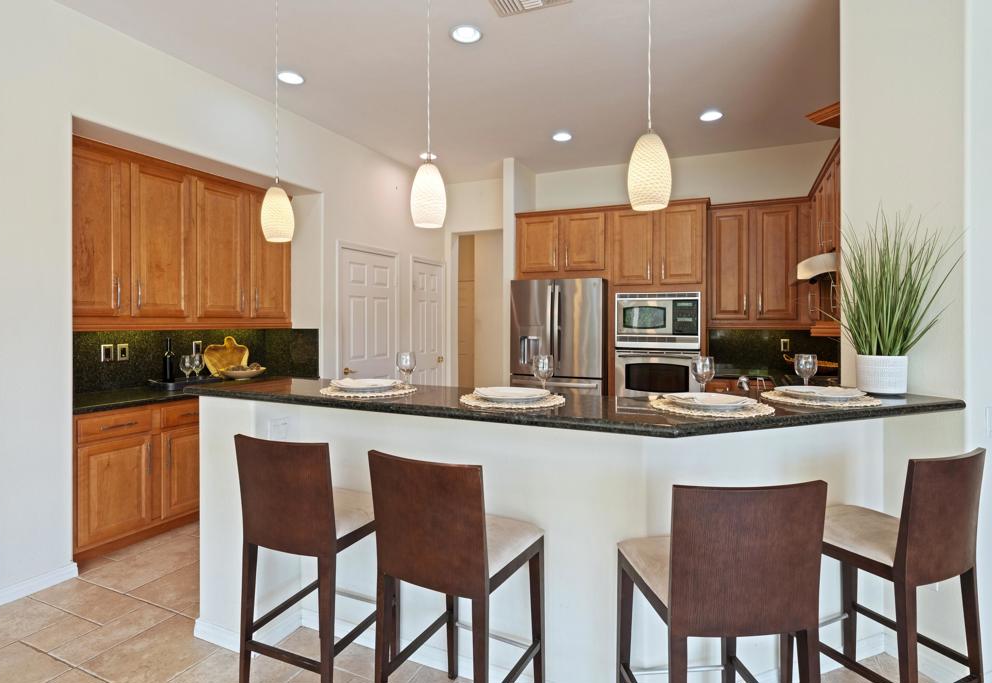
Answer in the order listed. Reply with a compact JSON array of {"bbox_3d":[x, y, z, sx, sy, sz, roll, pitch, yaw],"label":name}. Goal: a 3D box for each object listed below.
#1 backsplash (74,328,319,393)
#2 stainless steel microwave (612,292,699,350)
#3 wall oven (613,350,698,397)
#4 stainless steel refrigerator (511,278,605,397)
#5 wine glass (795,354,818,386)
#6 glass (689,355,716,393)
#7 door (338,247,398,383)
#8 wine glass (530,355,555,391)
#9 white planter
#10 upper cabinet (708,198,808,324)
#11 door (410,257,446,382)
[{"bbox_3d":[-2.183,0.134,3.700,0.630,0.430,1.810,1,1,24],"label":"backsplash"},{"bbox_3d":[1.585,-0.200,4.940,0.745,0.515,0.470,1,1,24],"label":"stainless steel microwave"},{"bbox_3d":[1.585,0.350,4.959,0.757,0.580,0.600,1,1,25],"label":"wall oven"},{"bbox_3d":[0.727,0.285,5.274,0.910,1.776,0.865,1,1,25],"label":"stainless steel refrigerator"},{"bbox_3d":[1.316,0.131,2.170,0.086,0.155,0.086,1,1,24],"label":"wine glass"},{"bbox_3d":[0.809,0.137,2.000,0.086,0.155,0.086,1,1,24],"label":"glass"},{"bbox_3d":[-1.247,0.156,5.064,0.050,2.060,0.860,1,1,25],"label":"door"},{"bbox_3d":[0.198,0.134,2.120,0.085,0.157,0.085,0,1,0],"label":"wine glass"},{"bbox_3d":[1.640,0.141,2.175,0.175,0.155,0.175,0,1,0],"label":"white planter"},{"bbox_3d":[2.440,-0.700,4.810,0.770,1.140,0.330,1,1,24],"label":"upper cabinet"},{"bbox_3d":[-0.790,0.090,6.020,0.060,2.050,0.710,1,1,24],"label":"door"}]

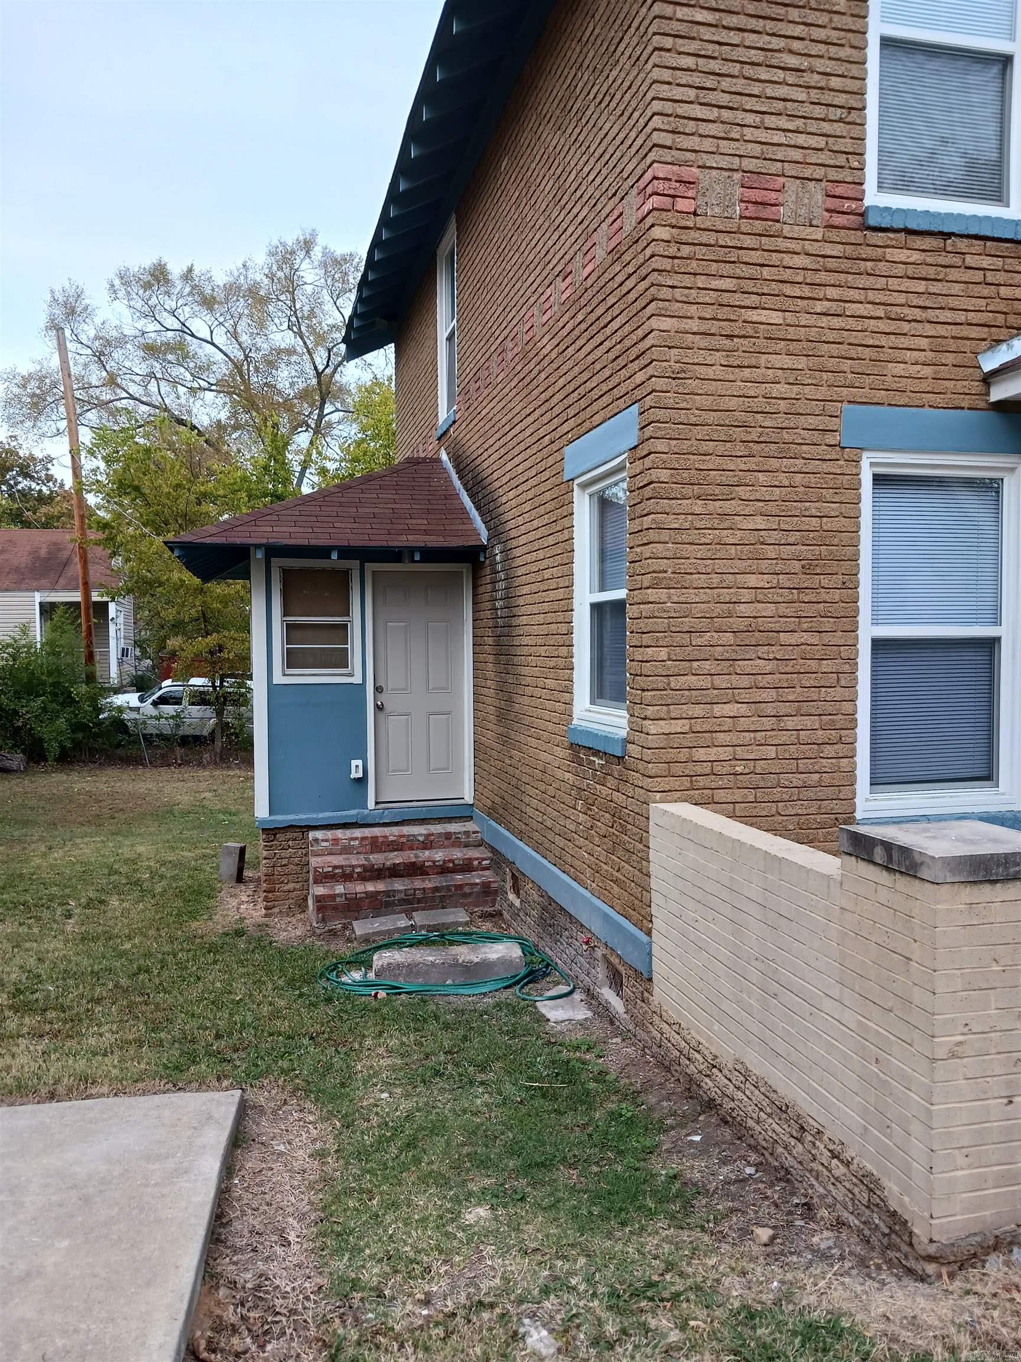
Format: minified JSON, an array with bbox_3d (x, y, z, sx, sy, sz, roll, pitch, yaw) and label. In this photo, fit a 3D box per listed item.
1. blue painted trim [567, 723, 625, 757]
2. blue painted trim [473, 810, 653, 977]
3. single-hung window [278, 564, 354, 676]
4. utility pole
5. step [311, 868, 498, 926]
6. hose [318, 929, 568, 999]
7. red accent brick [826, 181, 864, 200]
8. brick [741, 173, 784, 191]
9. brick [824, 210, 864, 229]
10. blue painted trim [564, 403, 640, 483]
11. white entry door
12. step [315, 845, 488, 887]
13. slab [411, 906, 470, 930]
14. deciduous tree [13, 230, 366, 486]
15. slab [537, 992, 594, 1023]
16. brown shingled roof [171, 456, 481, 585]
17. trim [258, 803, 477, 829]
[{"bbox_3d":[0.521,0.327,5.916,0.118,0.127,1.029,-1,2,-14],"label":"blue painted trim"},{"bbox_3d":[0.186,1.270,7.225,0.064,0.181,4.253,-1,2,-14],"label":"blue painted trim"},{"bbox_3d":[-1.607,-0.489,8.809,0.593,0.899,0.080,-1,2,-13],"label":"single-hung window"},{"bbox_3d":[-9.760,-3.161,24.000,0.270,9.571,0.270,-4,2,-13],"label":"utility pole"},{"bbox_3d":[-0.793,1.647,8.129,1.378,0.222,0.300,-1,2,-13],"label":"step"},{"bbox_3d":[-0.482,1.802,6.761,1.460,0.075,1.580,-1,2,-13],"label":"hose"},{"bbox_3d":[1.611,-2.369,5.187,0.208,0.063,0.090,-1,2,-13],"label":"red accent brick"},{"bbox_3d":[1.186,-2.366,5.085,0.214,0.062,0.090,-1,2,-13],"label":"brick"},{"bbox_3d":[1.647,-2.294,5.320,0.222,0.063,0.093,-1,2,-14],"label":"brick"},{"bbox_3d":[0.513,-1.286,5.847,0.083,0.201,1.264,-1,2,-14],"label":"blue painted trim"},{"bbox_3d":[-0.767,0.049,9.211,0.804,2.029,0.049,-1,2,-14],"label":"white entry door"},{"bbox_3d":[-0.868,1.460,8.430,1.378,0.131,0.374,-1,2,-13],"label":"step"},{"bbox_3d":[-0.513,1.754,7.783,0.412,0.064,0.343,-1,2,-16],"label":"slab"},{"bbox_3d":[-11.961,-7.875,39.710,14.400,17.800,13.600,-1,2,-14],"label":"deciduous tree"},{"bbox_3d":[0.285,1.726,5.594,0.284,0.054,0.421,-1,2,-14],"label":"slab"},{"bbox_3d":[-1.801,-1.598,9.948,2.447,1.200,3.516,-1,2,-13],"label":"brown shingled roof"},{"bbox_3d":[-1.198,1.136,8.924,1.816,0.117,0.060,-1,2,-13],"label":"trim"}]

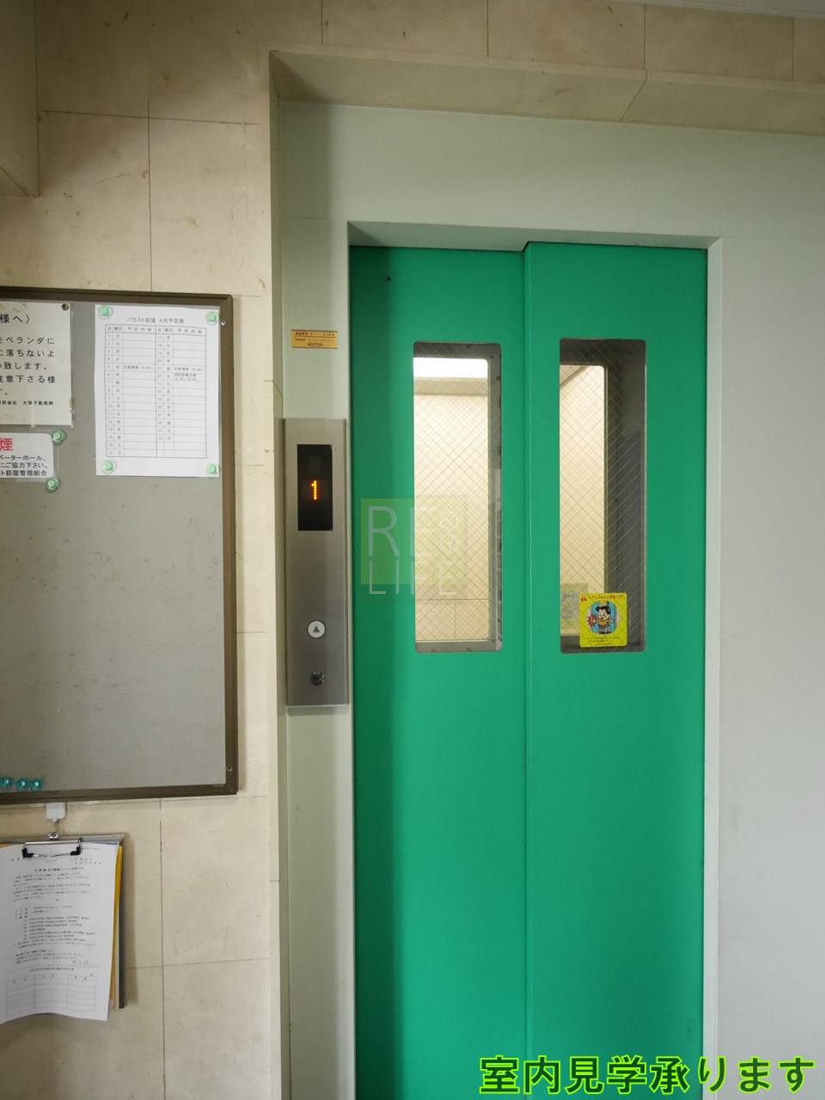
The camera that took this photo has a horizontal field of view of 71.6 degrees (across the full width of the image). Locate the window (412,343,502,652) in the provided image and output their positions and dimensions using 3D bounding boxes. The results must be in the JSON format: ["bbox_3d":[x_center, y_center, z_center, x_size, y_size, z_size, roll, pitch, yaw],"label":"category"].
[{"bbox_3d":[0.102,-0.115,1.294,0.199,0.693,0.020,0,1,-5],"label":"window"}]

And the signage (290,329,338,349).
[{"bbox_3d":[-0.198,-0.427,1.160,0.091,0.035,0.002,0,1,-5],"label":"signage"}]

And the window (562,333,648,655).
[{"bbox_3d":[0.427,-0.118,1.287,0.200,0.700,0.020,0,1,-5],"label":"window"}]

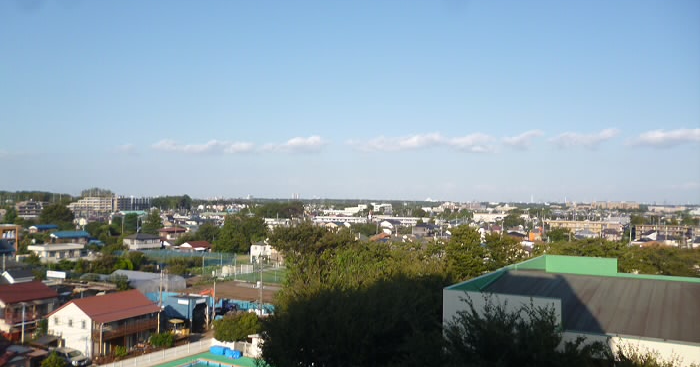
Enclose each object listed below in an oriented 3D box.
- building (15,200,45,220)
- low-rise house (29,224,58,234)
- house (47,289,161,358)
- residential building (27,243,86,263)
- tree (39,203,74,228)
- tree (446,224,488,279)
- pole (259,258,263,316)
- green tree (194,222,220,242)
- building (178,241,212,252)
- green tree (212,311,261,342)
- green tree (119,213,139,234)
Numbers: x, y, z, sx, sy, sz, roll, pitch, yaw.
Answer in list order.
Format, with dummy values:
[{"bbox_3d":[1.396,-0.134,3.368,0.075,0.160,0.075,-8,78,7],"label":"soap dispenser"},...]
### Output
[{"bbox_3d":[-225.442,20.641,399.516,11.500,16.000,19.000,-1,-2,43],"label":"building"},{"bbox_3d":[-178.347,27.123,330.000,9.000,6.800,13.500,-1,-2,33],"label":"low-rise house"},{"bbox_3d":[-33.592,18.879,78.095,9.420,6.870,10.930,0,-2,24],"label":"house"},{"bbox_3d":[-90.714,21.973,175.000,8.000,5.618,14.000,0,-2,26],"label":"residential building"},{"bbox_3d":[-145.143,18.893,280.000,17.000,17.502,16.000,0,-2,0],"label":"tree"},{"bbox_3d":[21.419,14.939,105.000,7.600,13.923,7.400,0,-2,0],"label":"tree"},{"bbox_3d":[-15.491,17.826,98.000,0.450,10.204,0.400,0,-2,0],"label":"pole"},{"bbox_3d":[-57.886,21.455,230.000,10.500,10.800,10.000,0,-2,-14],"label":"green tree"},{"bbox_3d":[-53.582,23.530,197.000,7.500,6.000,10.000,-1,-2,33],"label":"building"},{"bbox_3d":[-14.991,19.986,75.446,6.100,4.800,5.400,1,-2,-11],"label":"green tree"},{"bbox_3d":[-105.148,21.082,270.000,9.000,13.068,8.500,0,-2,0],"label":"green tree"}]

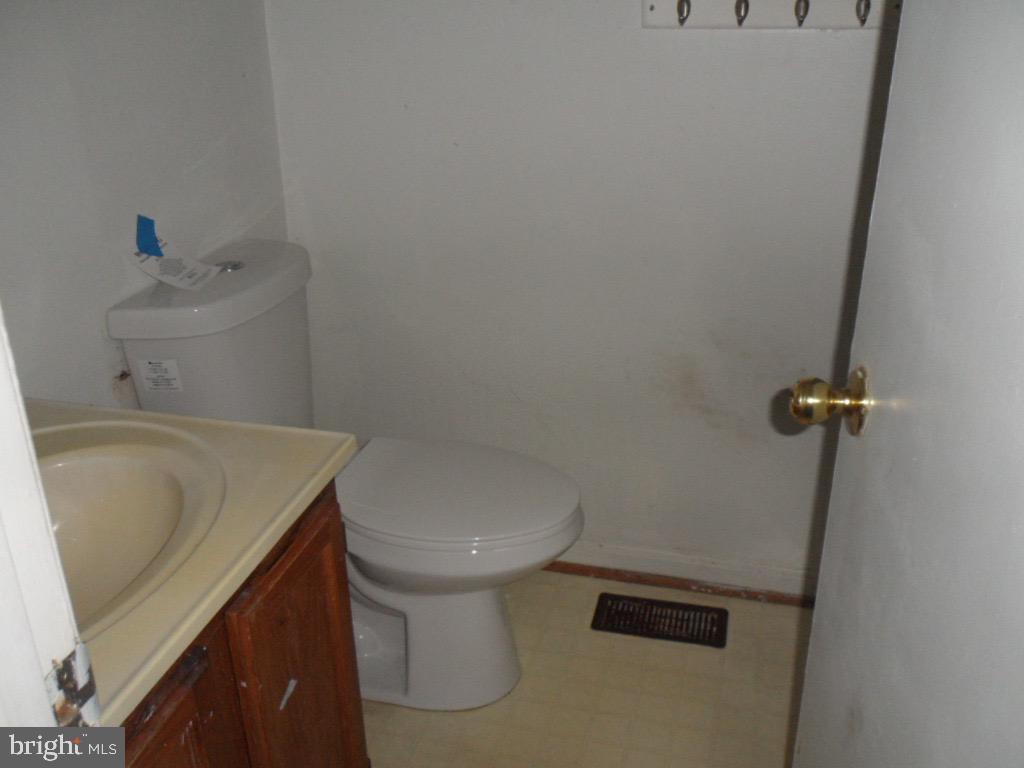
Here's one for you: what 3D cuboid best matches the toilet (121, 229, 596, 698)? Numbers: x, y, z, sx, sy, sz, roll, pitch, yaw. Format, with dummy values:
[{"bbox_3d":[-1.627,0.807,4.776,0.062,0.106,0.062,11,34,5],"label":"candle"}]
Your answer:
[{"bbox_3d":[-0.221,0.201,1.720,0.721,0.814,0.467,5,24,13],"label":"toilet"}]

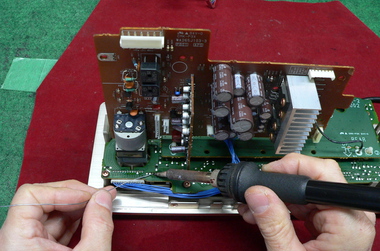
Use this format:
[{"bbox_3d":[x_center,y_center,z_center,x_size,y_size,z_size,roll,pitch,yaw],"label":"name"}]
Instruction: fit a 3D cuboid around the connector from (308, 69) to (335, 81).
[{"bbox_3d":[0.097,-0.037,0.290,0.017,0.006,0.006,1,53,-2],"label":"connector"}]

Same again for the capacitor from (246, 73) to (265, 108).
[{"bbox_3d":[0.048,-0.026,0.291,0.012,0.012,0.021,1,53,-2],"label":"capacitor"}]

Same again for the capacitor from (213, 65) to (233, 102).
[{"bbox_3d":[0.024,-0.030,0.283,0.013,0.013,0.024,1,53,-2],"label":"capacitor"}]

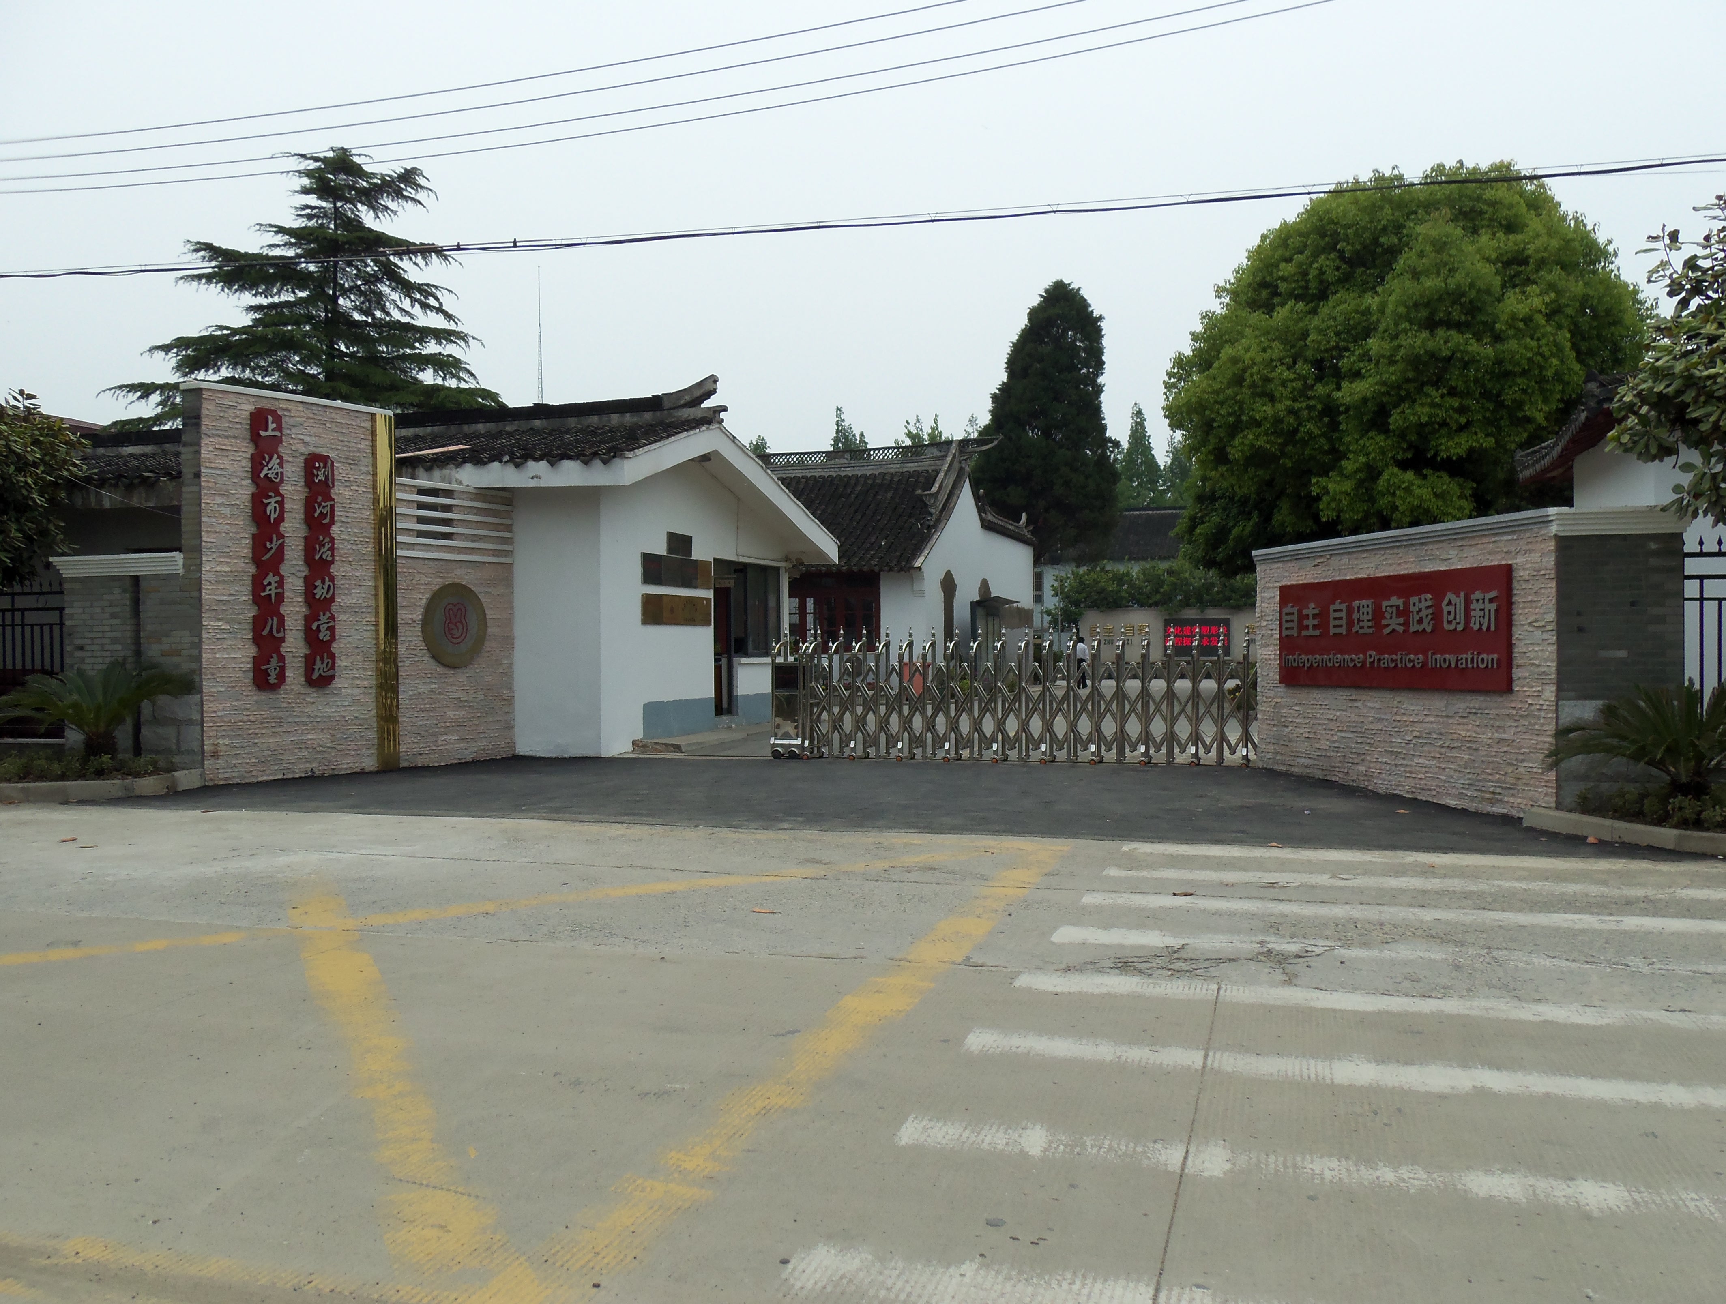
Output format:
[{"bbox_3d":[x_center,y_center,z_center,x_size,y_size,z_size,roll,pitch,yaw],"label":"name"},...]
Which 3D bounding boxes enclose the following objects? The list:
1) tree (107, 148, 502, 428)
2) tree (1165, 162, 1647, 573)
[{"bbox_3d":[-11.916,-4.786,31.993,8.684,12.411,8.684,-1,0,0],"label":"tree"},{"bbox_3d":[10.504,-4.061,27.994,9.270,10.541,9.270,-1,0,0],"label":"tree"}]

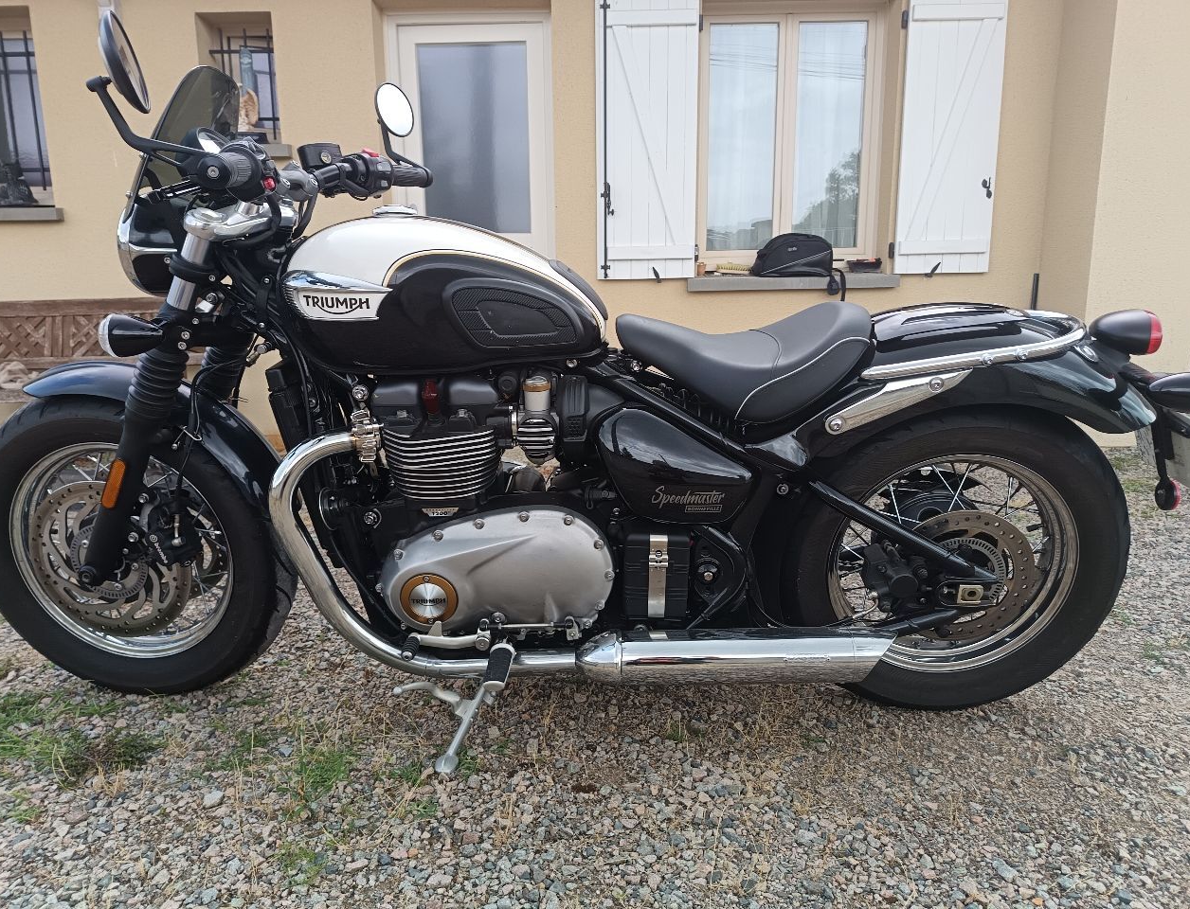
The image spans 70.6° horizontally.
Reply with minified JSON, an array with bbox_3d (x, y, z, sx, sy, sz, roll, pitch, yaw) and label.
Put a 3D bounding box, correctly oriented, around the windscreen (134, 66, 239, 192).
[{"bbox_3d":[-0.636,-0.505,1.337,0.065,0.230,0.260,27,20,-2],"label":"windscreen"}]

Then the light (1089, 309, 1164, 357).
[{"bbox_3d":[0.876,-0.202,1.388,0.125,0.082,0.085,0,21,2],"label":"light"}]

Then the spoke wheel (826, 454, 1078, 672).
[{"bbox_3d":[0.635,0.183,1.544,0.436,0.436,0.120,0,21,2],"label":"spoke wheel"}]

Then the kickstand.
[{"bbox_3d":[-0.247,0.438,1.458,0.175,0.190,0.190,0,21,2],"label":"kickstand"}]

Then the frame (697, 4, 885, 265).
[{"bbox_3d":[1.020,-1.655,4.459,0.988,1.327,0.090,-1,11,0],"label":"frame"}]

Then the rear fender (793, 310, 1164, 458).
[{"bbox_3d":[0.639,-0.133,1.422,0.620,0.250,0.210,0,21,2],"label":"rear fender"}]

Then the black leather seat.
[{"bbox_3d":[0.247,-0.172,1.421,0.430,0.180,0.290,0,21,2],"label":"black leather seat"}]

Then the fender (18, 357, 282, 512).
[{"bbox_3d":[-0.780,-0.042,1.512,0.460,0.270,0.165,2,19,6],"label":"fender"}]

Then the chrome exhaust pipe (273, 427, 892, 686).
[{"bbox_3d":[-0.030,0.178,1.397,1.040,0.405,0.190,0,21,2],"label":"chrome exhaust pipe"}]

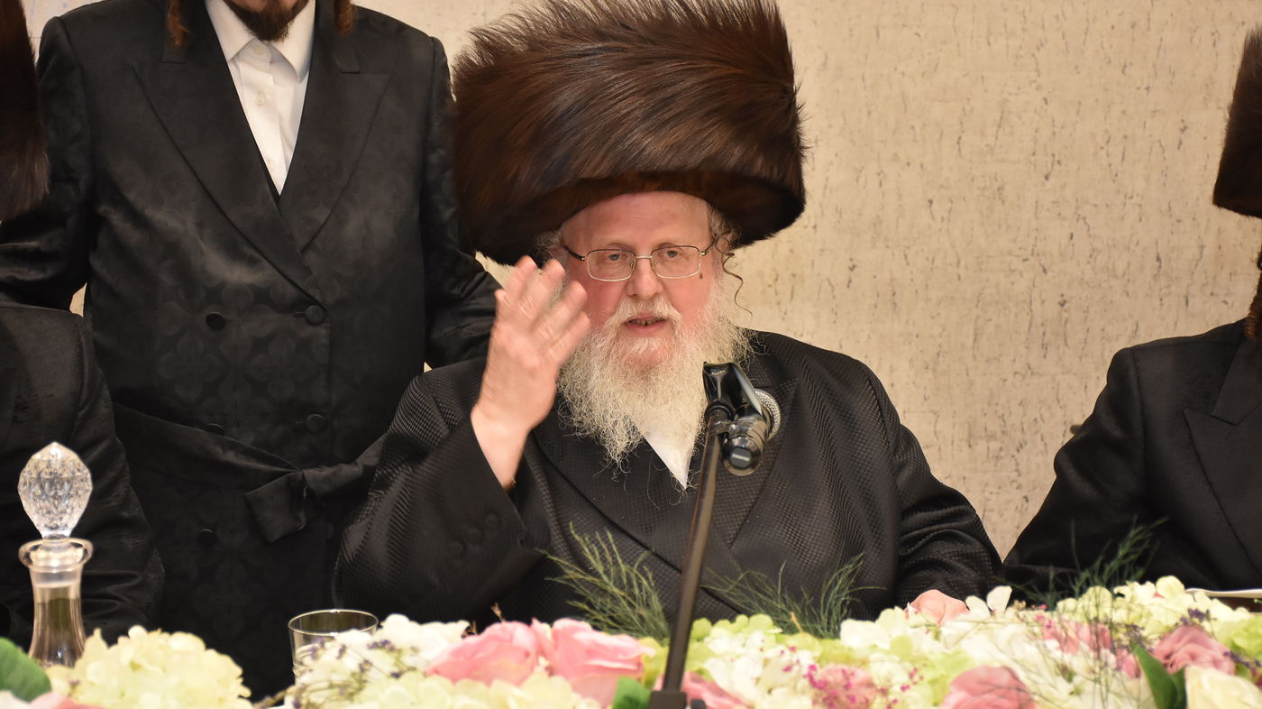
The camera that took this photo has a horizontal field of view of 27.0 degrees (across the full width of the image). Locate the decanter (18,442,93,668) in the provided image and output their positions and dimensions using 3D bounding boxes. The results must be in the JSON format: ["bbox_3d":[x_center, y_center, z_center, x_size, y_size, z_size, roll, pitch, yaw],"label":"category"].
[{"bbox_3d":[-0.497,0.225,2.310,0.110,0.300,0.110,-1,11,0],"label":"decanter"}]

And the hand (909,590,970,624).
[{"bbox_3d":[0.291,0.268,2.490,0.090,0.080,0.130,3,12,19],"label":"hand"}]

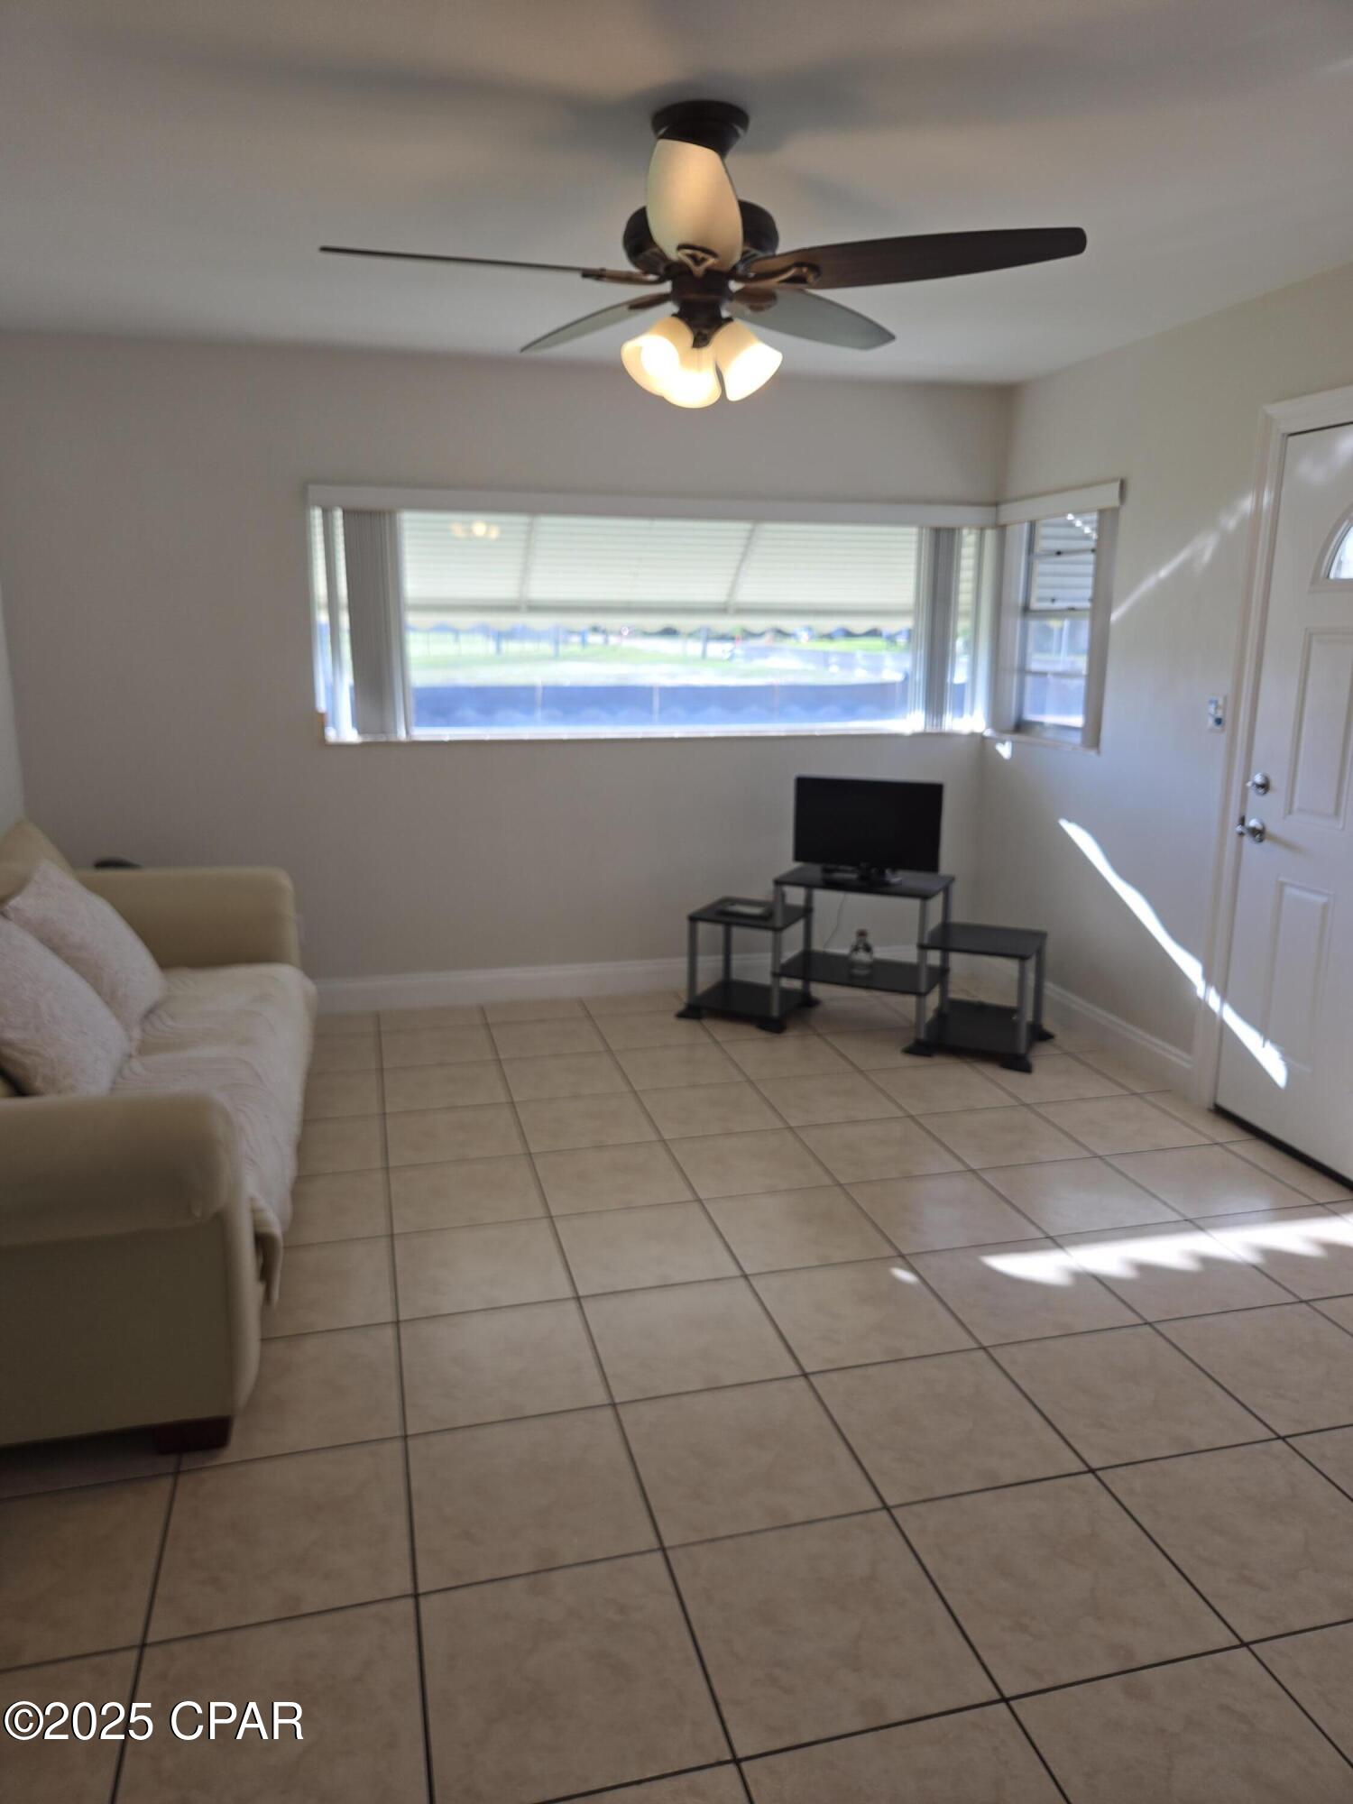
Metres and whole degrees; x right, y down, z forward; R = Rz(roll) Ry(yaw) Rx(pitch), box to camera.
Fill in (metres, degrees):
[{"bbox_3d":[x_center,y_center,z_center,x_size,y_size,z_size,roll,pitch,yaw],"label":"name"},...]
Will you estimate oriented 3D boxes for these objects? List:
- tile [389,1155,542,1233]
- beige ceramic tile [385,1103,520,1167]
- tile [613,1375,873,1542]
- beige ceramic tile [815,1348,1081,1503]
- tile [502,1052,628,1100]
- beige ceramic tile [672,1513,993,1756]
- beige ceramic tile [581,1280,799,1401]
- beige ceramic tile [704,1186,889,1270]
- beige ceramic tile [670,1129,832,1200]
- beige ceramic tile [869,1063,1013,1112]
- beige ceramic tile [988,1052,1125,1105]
[{"bbox_3d":[-0.568,0.793,3.268,0.396,0.010,0.396,-3,13,-14],"label":"tile"},{"bbox_3d":[-0.663,0.703,3.625,0.397,0.012,0.397,-3,13,-14],"label":"beige ceramic tile"},{"bbox_3d":[0.123,1.021,2.210,0.397,0.012,0.397,-3,13,-14],"label":"tile"},{"bbox_3d":[0.512,1.007,2.325,0.396,0.010,0.396,-3,13,-14],"label":"beige ceramic tile"},{"bbox_3d":[-0.375,0.601,4.101,0.397,0.012,0.397,-3,13,-14],"label":"tile"},{"bbox_3d":[0.224,1.112,1.846,0.396,0.010,0.396,-3,13,-14],"label":"beige ceramic tile"},{"bbox_3d":[0.023,0.937,2.588,0.397,0.012,0.397,-3,13,-14],"label":"beige ceramic tile"},{"bbox_3d":[0.311,0.835,3.065,0.397,0.012,0.397,-3,13,-14],"label":"beige ceramic tile"},{"bbox_3d":[0.211,0.749,3.429,0.390,0.010,0.390,-3,13,-14],"label":"beige ceramic tile"},{"bbox_3d":[0.885,0.628,4.001,0.390,0.010,0.390,-3,13,-14],"label":"beige ceramic tile"},{"bbox_3d":[1.278,0.608,4.140,0.396,0.010,0.396,-3,13,-14],"label":"beige ceramic tile"}]

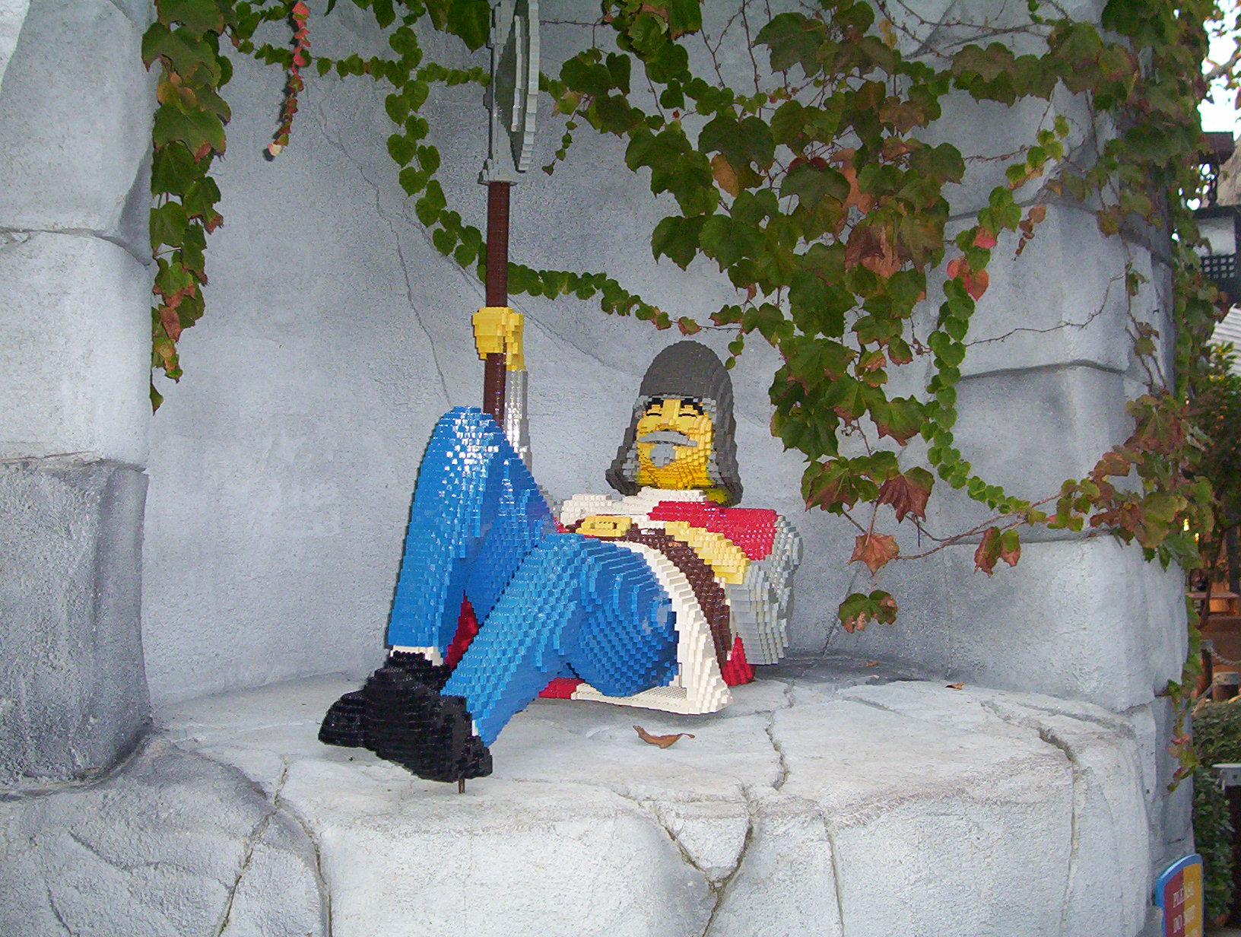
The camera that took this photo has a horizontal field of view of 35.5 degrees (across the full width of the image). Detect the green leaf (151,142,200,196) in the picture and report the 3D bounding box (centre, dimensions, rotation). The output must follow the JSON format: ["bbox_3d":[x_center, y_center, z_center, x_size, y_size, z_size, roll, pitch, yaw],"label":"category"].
[{"bbox_3d":[-0.650,-0.442,2.840,0.077,0.082,0.030,0,4,-6],"label":"green leaf"}]

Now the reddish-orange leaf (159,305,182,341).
[{"bbox_3d":[-0.655,-0.213,2.830,0.041,0.057,0.020,0,4,-6],"label":"reddish-orange leaf"}]

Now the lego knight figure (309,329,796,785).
[{"bbox_3d":[-0.047,0.087,3.005,0.400,0.575,1.230,2,4,27],"label":"lego knight figure"}]

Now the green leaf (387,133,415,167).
[{"bbox_3d":[-0.379,-0.552,3.360,0.050,0.059,0.018,0,4,-6],"label":"green leaf"}]

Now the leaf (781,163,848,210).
[{"bbox_3d":[0.323,-0.469,3.220,0.114,0.081,0.035,0,4,0],"label":"leaf"}]

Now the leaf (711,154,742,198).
[{"bbox_3d":[0.181,-0.490,3.250,0.062,0.078,0.030,1,4,17],"label":"leaf"}]

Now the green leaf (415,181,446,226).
[{"bbox_3d":[-0.329,-0.461,3.370,0.056,0.079,0.018,0,4,-6],"label":"green leaf"}]

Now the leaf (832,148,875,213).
[{"bbox_3d":[0.394,-0.486,3.280,0.079,0.112,0.030,0,4,6],"label":"leaf"}]

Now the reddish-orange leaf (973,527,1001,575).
[{"bbox_3d":[0.607,0.136,3.220,0.053,0.081,0.035,2,4,26],"label":"reddish-orange leaf"}]

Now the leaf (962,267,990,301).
[{"bbox_3d":[0.601,-0.312,3.280,0.048,0.056,0.018,1,4,9],"label":"leaf"}]

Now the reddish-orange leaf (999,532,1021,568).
[{"bbox_3d":[0.646,0.134,3.220,0.039,0.061,0.030,1,4,11],"label":"reddish-orange leaf"}]

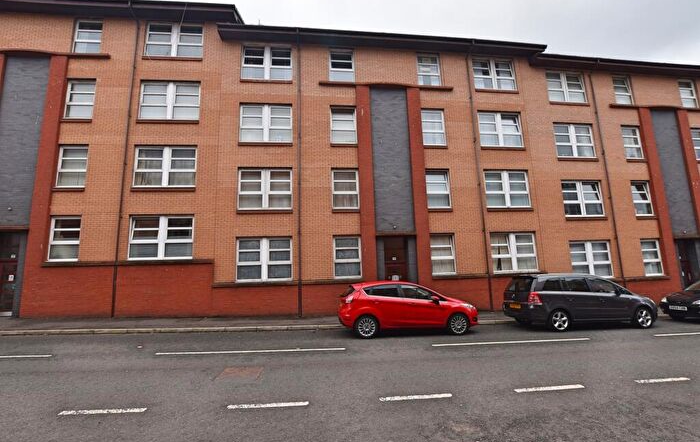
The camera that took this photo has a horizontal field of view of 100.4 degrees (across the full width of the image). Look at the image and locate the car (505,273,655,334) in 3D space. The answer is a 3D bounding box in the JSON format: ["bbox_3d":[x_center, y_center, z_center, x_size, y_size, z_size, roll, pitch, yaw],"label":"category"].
[{"bbox_3d":[7.461,2.568,9.658,4.480,1.650,1.820,0,-9,-6],"label":"car"}]

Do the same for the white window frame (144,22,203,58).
[{"bbox_3d":[-7.114,-7.315,11.886,2.216,1.481,0.110,-1,-9,-6],"label":"white window frame"}]

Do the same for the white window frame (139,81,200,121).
[{"bbox_3d":[-7.049,-4.693,11.492,2.228,1.570,0.110,-1,-9,-6],"label":"white window frame"}]

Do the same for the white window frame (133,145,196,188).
[{"bbox_3d":[-7.152,-2.105,11.426,2.301,1.644,0.120,-1,-9,-7],"label":"white window frame"}]

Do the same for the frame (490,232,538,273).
[{"bbox_3d":[6.817,1.324,12.094,2.010,1.566,0.110,-1,-9,-6],"label":"frame"}]

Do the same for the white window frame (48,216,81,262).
[{"bbox_3d":[-10.291,0.667,10.622,1.033,1.616,0.120,-1,-9,-7],"label":"white window frame"}]

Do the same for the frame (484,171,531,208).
[{"bbox_3d":[6.743,-1.348,12.493,2.029,1.583,0.110,-1,-9,-6],"label":"frame"}]

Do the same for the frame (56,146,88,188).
[{"bbox_3d":[-10.418,-2.041,11.046,1.029,1.602,0.120,-1,-9,-7],"label":"frame"}]

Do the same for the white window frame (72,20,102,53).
[{"bbox_3d":[-10.307,-7.260,11.527,0.996,1.476,0.110,-1,-9,-6],"label":"white window frame"}]

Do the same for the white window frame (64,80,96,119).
[{"bbox_3d":[-10.238,-4.612,11.130,0.993,1.589,0.110,-1,-9,-6],"label":"white window frame"}]

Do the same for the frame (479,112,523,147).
[{"bbox_3d":[6.843,-4.162,13.346,2.080,1.647,0.120,-1,-9,-7],"label":"frame"}]

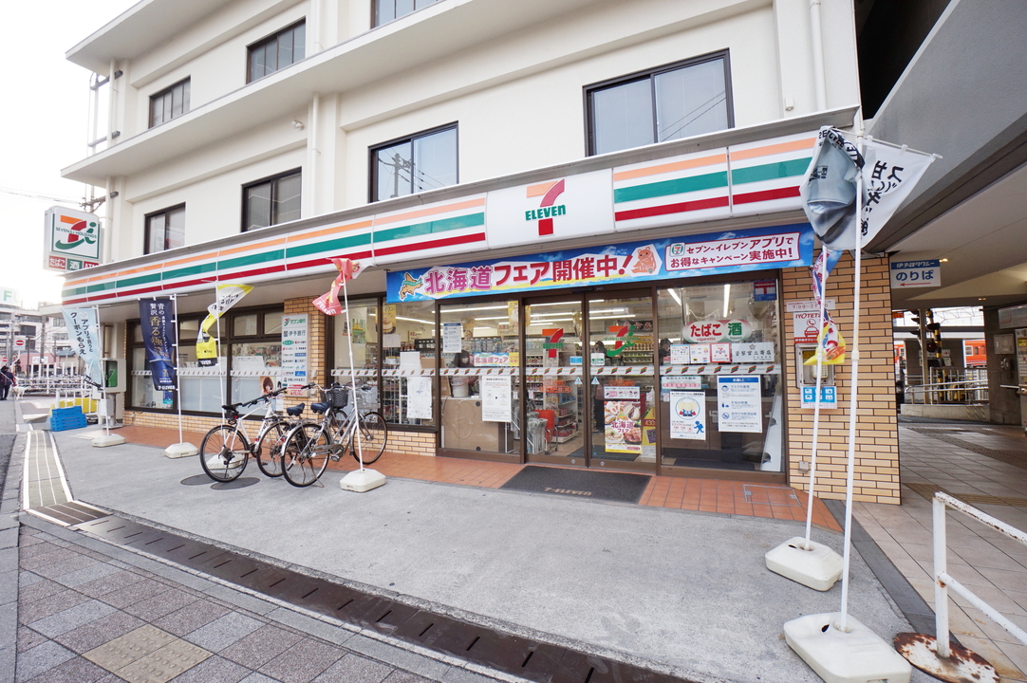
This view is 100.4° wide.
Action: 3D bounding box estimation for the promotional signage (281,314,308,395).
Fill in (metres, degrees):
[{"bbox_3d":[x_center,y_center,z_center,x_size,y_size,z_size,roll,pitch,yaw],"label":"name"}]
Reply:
[{"bbox_3d":[-3.501,0.219,6.897,0.600,1.300,0.080,-2,-2,24],"label":"promotional signage"}]

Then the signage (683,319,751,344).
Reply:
[{"bbox_3d":[2.180,-0.109,4.595,0.683,0.240,0.030,-2,-2,24],"label":"signage"}]

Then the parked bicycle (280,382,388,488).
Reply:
[{"bbox_3d":[-2.014,1.045,5.057,0.580,1.080,1.700,-2,-2,24],"label":"parked bicycle"}]

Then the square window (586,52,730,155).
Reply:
[{"bbox_3d":[1.822,-2.963,5.593,1.810,1.180,0.120,-2,-2,25],"label":"square window"}]

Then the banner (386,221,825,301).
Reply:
[{"bbox_3d":[0.423,-0.675,4.025,4.066,0.347,0.030,-2,-3,24],"label":"banner"}]

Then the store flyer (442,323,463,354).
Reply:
[{"bbox_3d":[-0.852,-0.052,5.932,0.294,0.418,0.010,-2,-3,24],"label":"store flyer"}]

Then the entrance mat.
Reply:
[{"bbox_3d":[0.711,1.629,4.930,1.570,0.012,0.910,-2,-5,25],"label":"entrance mat"}]

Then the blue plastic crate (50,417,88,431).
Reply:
[{"bbox_3d":[-9.540,1.752,9.160,0.380,0.270,0.540,-2,-3,21],"label":"blue plastic crate"}]

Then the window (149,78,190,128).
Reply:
[{"bbox_3d":[-7.961,-5.383,9.862,1.690,1.050,0.100,-2,-2,24],"label":"window"}]

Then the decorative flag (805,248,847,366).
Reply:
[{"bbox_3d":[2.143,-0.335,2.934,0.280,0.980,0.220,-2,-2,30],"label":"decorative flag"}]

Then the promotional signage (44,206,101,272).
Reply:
[{"bbox_3d":[-10.444,-2.335,10.161,0.310,1.430,0.870,-2,-2,25],"label":"promotional signage"}]

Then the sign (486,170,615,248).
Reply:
[{"bbox_3d":[0.329,-1.199,3.981,1.230,0.565,0.140,-2,-2,24],"label":"sign"}]

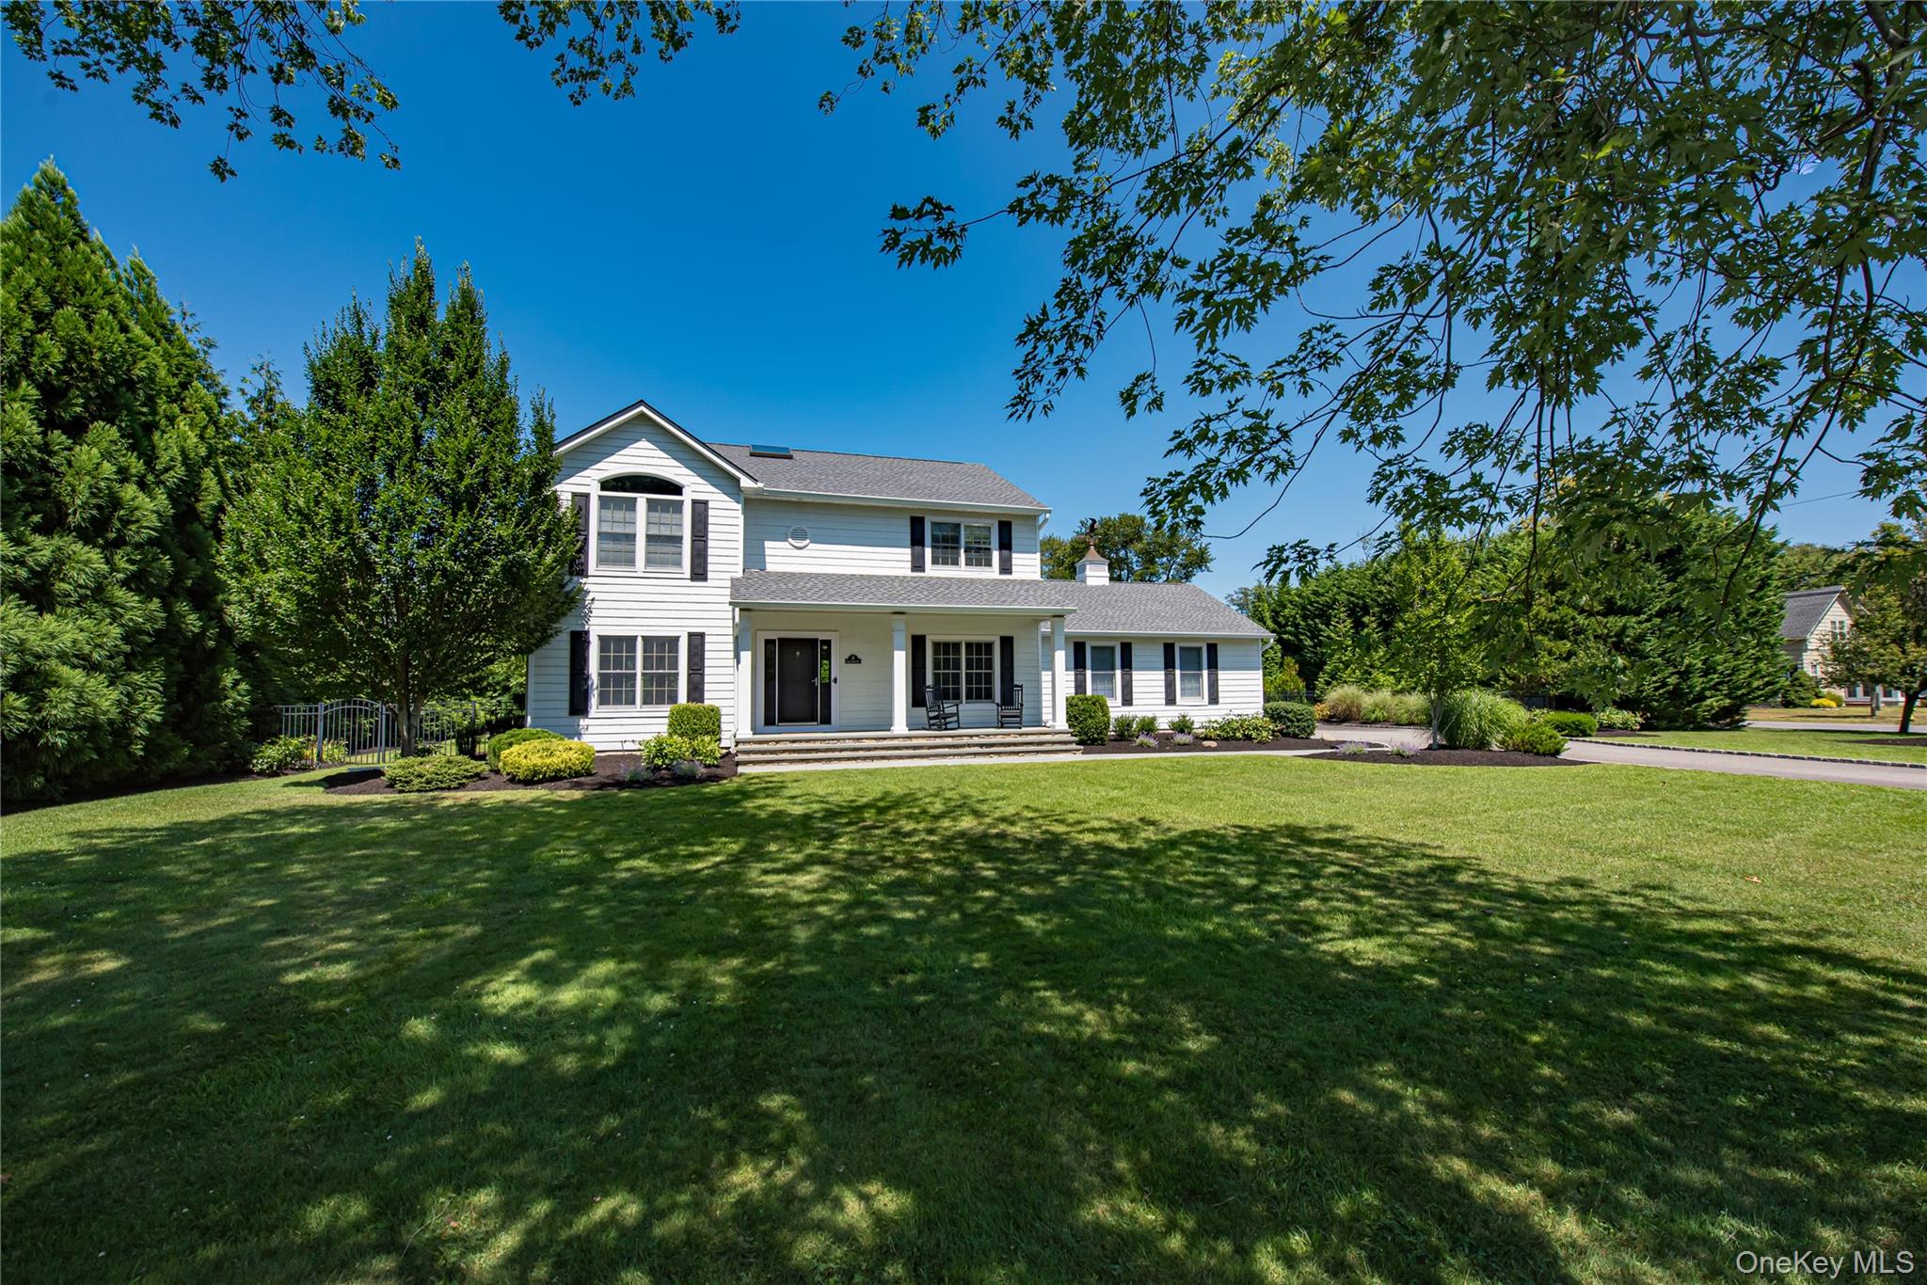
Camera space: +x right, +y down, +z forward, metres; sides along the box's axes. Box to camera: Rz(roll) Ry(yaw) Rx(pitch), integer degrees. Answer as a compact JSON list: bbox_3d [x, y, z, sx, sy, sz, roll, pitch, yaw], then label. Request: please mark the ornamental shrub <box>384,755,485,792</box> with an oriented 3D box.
[{"bbox_3d":[-8.275,2.009,11.750,1.350,0.500,1.250,2,-4,-35],"label":"ornamental shrub"}]

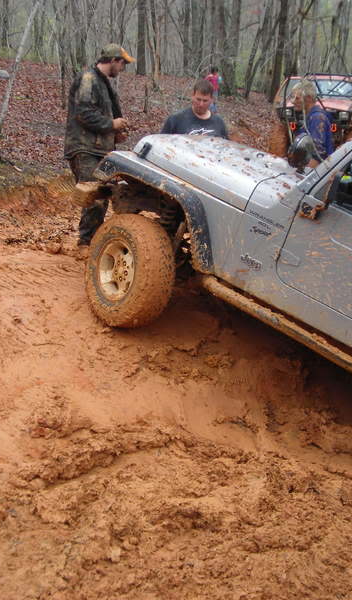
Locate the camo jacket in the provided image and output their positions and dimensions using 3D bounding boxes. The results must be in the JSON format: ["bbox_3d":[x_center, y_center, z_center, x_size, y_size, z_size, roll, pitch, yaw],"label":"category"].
[{"bbox_3d":[-0.697,-1.593,7.420,0.450,0.760,0.530,1,11,0],"label":"camo jacket"}]

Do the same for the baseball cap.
[{"bbox_3d":[-0.488,-2.055,7.320,0.290,0.150,0.190,0,11,-2],"label":"baseball cap"}]

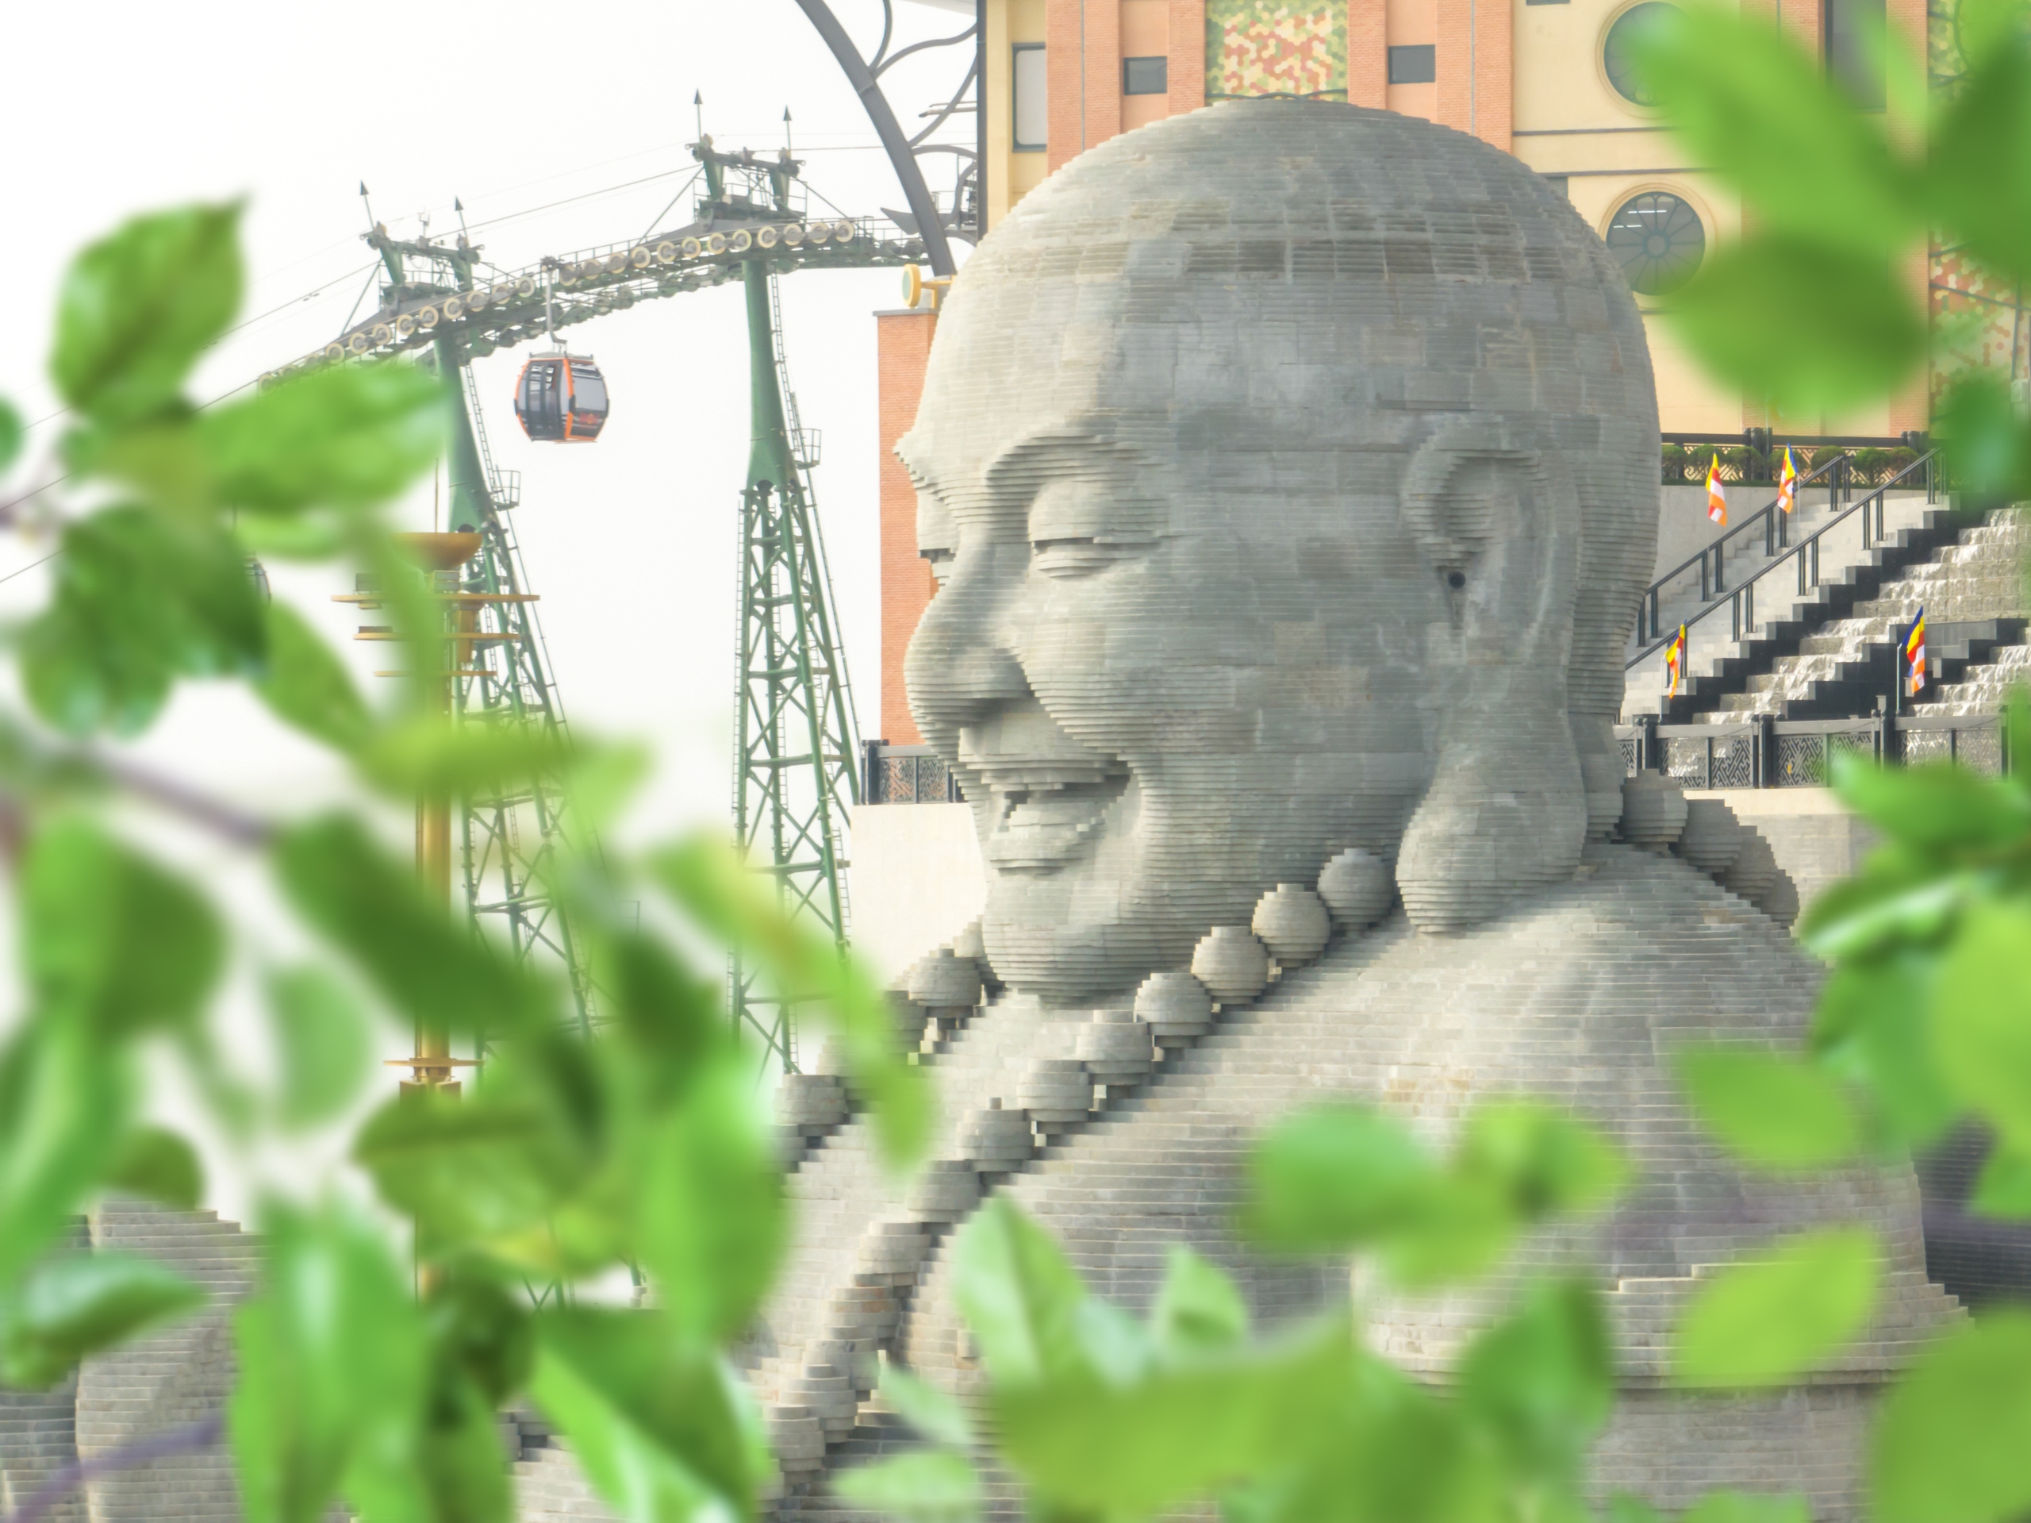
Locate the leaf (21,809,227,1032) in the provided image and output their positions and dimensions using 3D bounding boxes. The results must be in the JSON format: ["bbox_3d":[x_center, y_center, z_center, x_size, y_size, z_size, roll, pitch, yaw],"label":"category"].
[{"bbox_3d":[-0.283,0.052,3.000,0.060,0.069,0.025,0,0,0],"label":"leaf"}]

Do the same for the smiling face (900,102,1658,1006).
[{"bbox_3d":[3.693,-2.892,132.000,10.800,12.600,9.800,0,0,-31],"label":"smiling face"}]

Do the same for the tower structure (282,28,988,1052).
[{"bbox_3d":[-9.814,-3.150,236.000,16.500,28.000,6.500,0,0,-28],"label":"tower structure"}]

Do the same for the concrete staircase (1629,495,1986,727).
[{"bbox_3d":[14.176,-2.642,172.000,7.000,4.500,4.500,0,0,-38],"label":"concrete staircase"}]

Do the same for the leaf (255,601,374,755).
[{"bbox_3d":[-0.282,-0.034,3.800,0.049,0.062,0.025,0,0,0],"label":"leaf"}]

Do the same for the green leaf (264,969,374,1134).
[{"bbox_3d":[-0.228,0.094,3.100,0.033,0.051,0.020,0,0,0],"label":"green leaf"}]

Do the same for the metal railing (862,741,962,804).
[{"bbox_3d":[-1.972,0.229,182.000,2.100,1.220,0.150,0,0,-25],"label":"metal railing"}]

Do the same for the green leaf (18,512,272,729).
[{"bbox_3d":[-0.332,-0.054,3.600,0.089,0.084,0.030,0,0,0],"label":"green leaf"}]

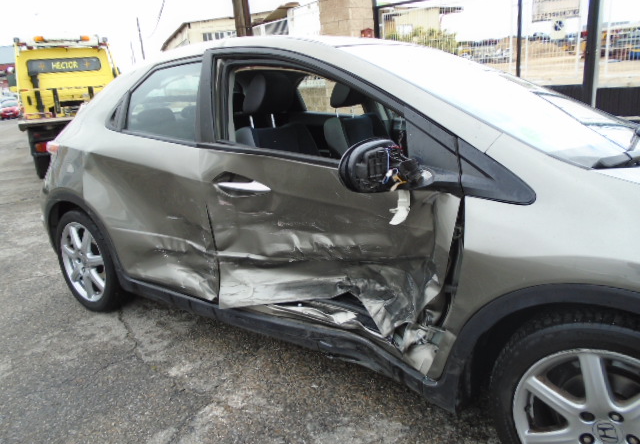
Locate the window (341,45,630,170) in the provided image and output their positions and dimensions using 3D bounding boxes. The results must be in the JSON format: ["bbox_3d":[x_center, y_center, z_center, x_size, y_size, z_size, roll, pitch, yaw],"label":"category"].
[{"bbox_3d":[0.762,-0.584,1.965,1.000,0.140,1.380,33,33,24],"label":"window"}]

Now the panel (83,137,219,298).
[{"bbox_3d":[-0.853,-0.050,2.312,0.980,0.700,0.150,9,21,35],"label":"panel"}]

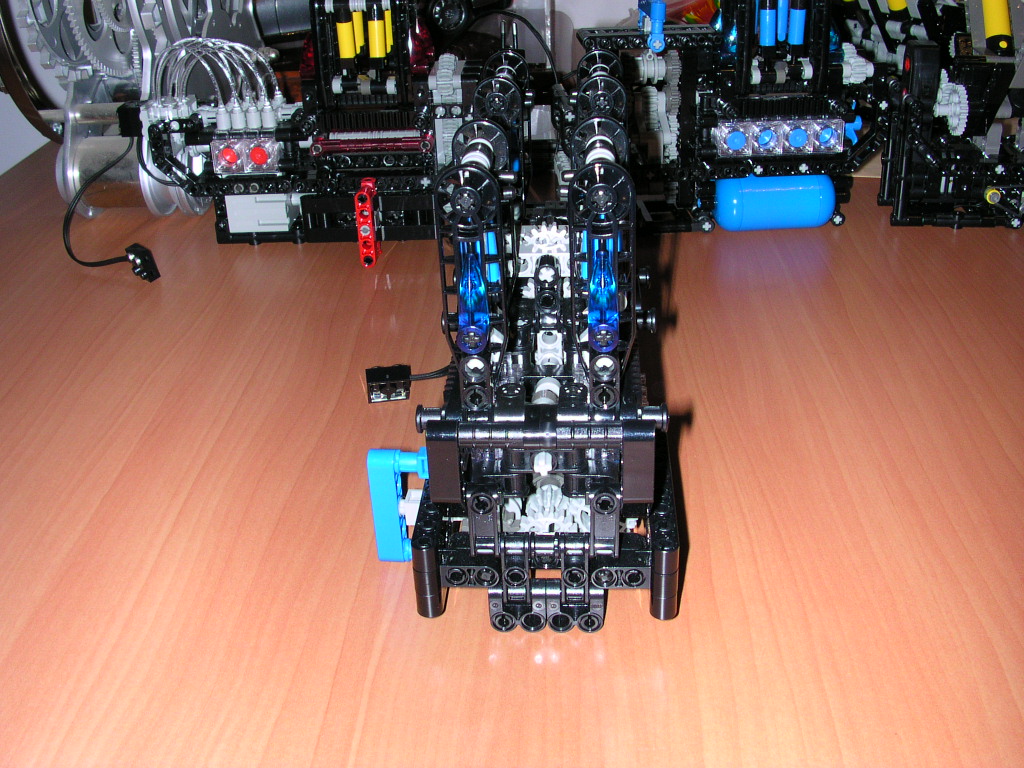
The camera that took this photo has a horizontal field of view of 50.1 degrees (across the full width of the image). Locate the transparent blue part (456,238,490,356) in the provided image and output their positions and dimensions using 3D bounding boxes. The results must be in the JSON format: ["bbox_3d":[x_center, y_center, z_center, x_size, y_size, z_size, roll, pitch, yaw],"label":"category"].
[{"bbox_3d":[-0.010,-0.021,0.269,0.008,0.027,0.009,0,19,3],"label":"transparent blue part"}]

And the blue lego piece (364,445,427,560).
[{"bbox_3d":[-0.030,0.036,0.319,0.019,0.040,0.009,0,31,3],"label":"blue lego piece"}]

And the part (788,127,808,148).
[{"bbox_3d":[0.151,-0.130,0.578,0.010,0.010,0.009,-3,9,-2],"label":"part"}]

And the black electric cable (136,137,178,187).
[{"bbox_3d":[-0.189,-0.119,0.584,0.022,0.026,0.010,-11,28,-18],"label":"black electric cable"}]

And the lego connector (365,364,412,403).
[{"bbox_3d":[-0.048,-0.001,0.418,0.016,0.015,0.008,-4,59,-5],"label":"lego connector"}]

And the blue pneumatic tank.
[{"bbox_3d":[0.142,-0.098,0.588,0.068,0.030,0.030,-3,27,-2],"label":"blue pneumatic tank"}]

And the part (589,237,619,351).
[{"bbox_3d":[0.022,-0.022,0.268,0.008,0.028,0.009,0,19,3],"label":"part"}]

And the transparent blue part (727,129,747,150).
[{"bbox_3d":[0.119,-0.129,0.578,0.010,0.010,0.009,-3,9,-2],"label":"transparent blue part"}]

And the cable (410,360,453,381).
[{"bbox_3d":[-0.031,-0.005,0.422,0.017,0.005,0.009,0,27,3],"label":"cable"}]

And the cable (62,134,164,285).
[{"bbox_3d":[-0.207,-0.087,0.556,0.045,0.058,0.064,-11,28,-18],"label":"cable"}]

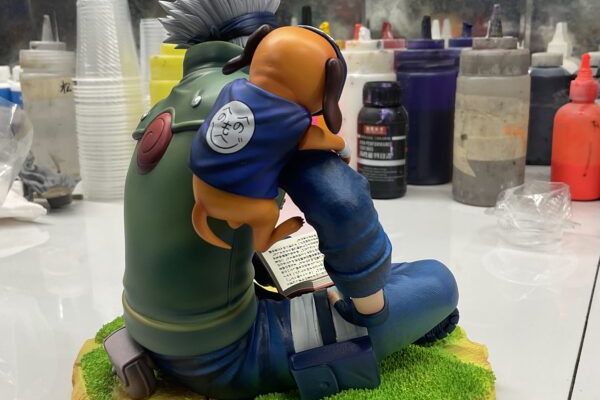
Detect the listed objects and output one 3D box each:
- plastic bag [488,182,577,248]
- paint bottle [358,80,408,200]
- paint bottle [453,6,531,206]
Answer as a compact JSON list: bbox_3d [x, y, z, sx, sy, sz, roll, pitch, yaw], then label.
[{"bbox_3d":[0.181,0.008,0.530,0.068,0.041,0.059,-1,15,0],"label":"plastic bag"},{"bbox_3d":[0.082,-0.059,0.657,0.051,0.112,0.051,-1,15,0],"label":"paint bottle"},{"bbox_3d":[0.180,-0.087,0.624,0.069,0.179,0.069,-1,15,0],"label":"paint bottle"}]

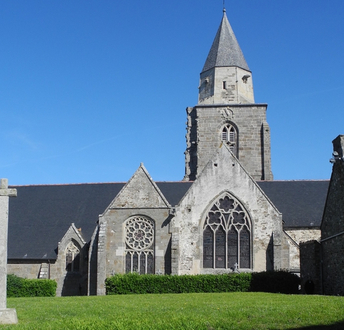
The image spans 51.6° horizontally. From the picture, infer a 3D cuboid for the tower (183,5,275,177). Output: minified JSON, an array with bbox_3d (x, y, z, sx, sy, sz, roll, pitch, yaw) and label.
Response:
[{"bbox_3d":[5.871,-6.166,40.317,8.800,25.490,8.800,-1,-11,3],"label":"tower"}]

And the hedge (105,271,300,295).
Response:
[{"bbox_3d":[1.725,6.843,20.831,10.918,1.300,1.100,-1,-11,3],"label":"hedge"}]

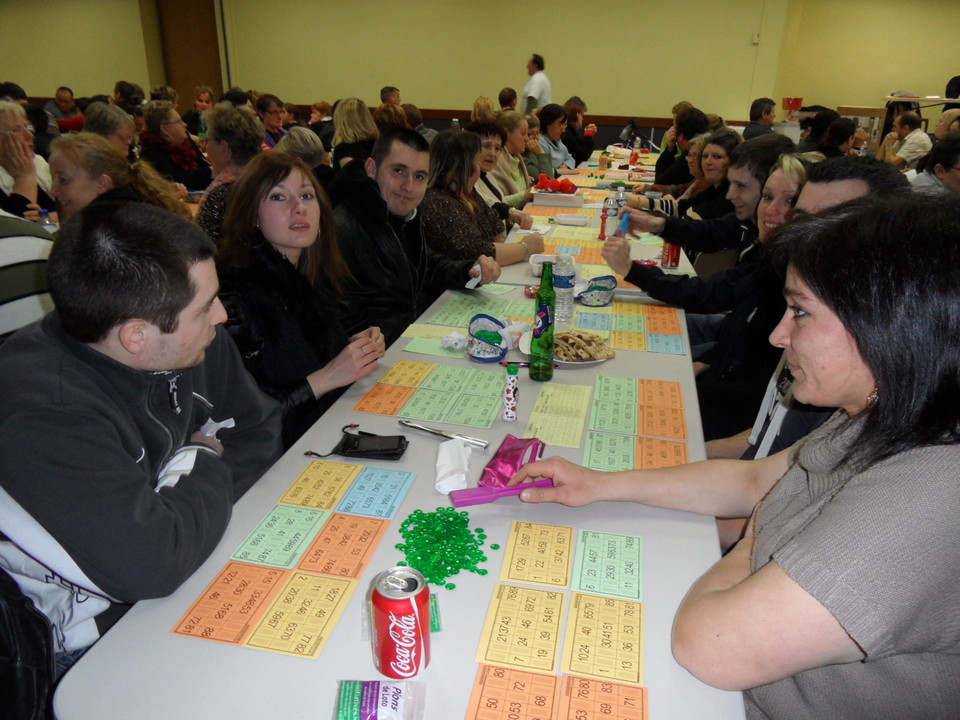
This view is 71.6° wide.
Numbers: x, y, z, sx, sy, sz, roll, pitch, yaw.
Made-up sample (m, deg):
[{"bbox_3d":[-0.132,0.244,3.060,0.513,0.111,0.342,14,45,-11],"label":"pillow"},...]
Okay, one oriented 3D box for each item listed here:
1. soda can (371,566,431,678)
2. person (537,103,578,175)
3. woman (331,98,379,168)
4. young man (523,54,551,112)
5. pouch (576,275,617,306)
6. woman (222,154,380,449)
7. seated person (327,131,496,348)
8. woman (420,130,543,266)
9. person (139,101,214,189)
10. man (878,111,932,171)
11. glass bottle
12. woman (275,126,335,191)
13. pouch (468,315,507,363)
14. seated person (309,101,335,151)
[{"bbox_3d":[-0.090,0.305,0.772,0.066,0.116,0.066,-4,22,-8],"label":"soda can"},{"bbox_3d":[0.666,-1.279,5.092,0.750,1.260,0.500,11,25,27],"label":"person"},{"bbox_3d":[-0.836,-1.027,4.419,0.480,1.321,0.750,-15,26,-31],"label":"woman"},{"bbox_3d":[0.668,-2.813,8.142,0.340,1.691,0.520,3,23,5],"label":"young man"},{"bbox_3d":[0.367,-0.220,2.087,0.112,0.072,0.090,2,23,3],"label":"pouch"},{"bbox_3d":[-0.327,0.151,1.615,0.740,1.246,0.480,16,27,35],"label":"woman"},{"bbox_3d":[-0.145,-0.055,2.095,0.780,1.262,0.520,18,29,38],"label":"seated person"},{"bbox_3d":[0.076,-0.289,2.695,0.750,1.208,0.500,3,23,6],"label":"woman"},{"bbox_3d":[-1.449,-0.722,3.621,0.740,1.271,0.500,5,23,11],"label":"person"},{"bbox_3d":[3.326,-1.434,5.528,0.780,1.182,0.520,10,24,24],"label":"man"},{"bbox_3d":[0.146,-0.082,1.500,0.058,0.264,0.058,1,23,0],"label":"glass bottle"},{"bbox_3d":[-0.901,-0.439,3.054,0.740,1.193,0.480,5,23,12],"label":"woman"},{"bbox_3d":[0.023,-0.059,1.678,0.100,0.090,0.085,6,23,13],"label":"pouch"},{"bbox_3d":[-1.834,-2.229,7.476,0.750,1.256,0.500,3,22,8],"label":"seated person"}]

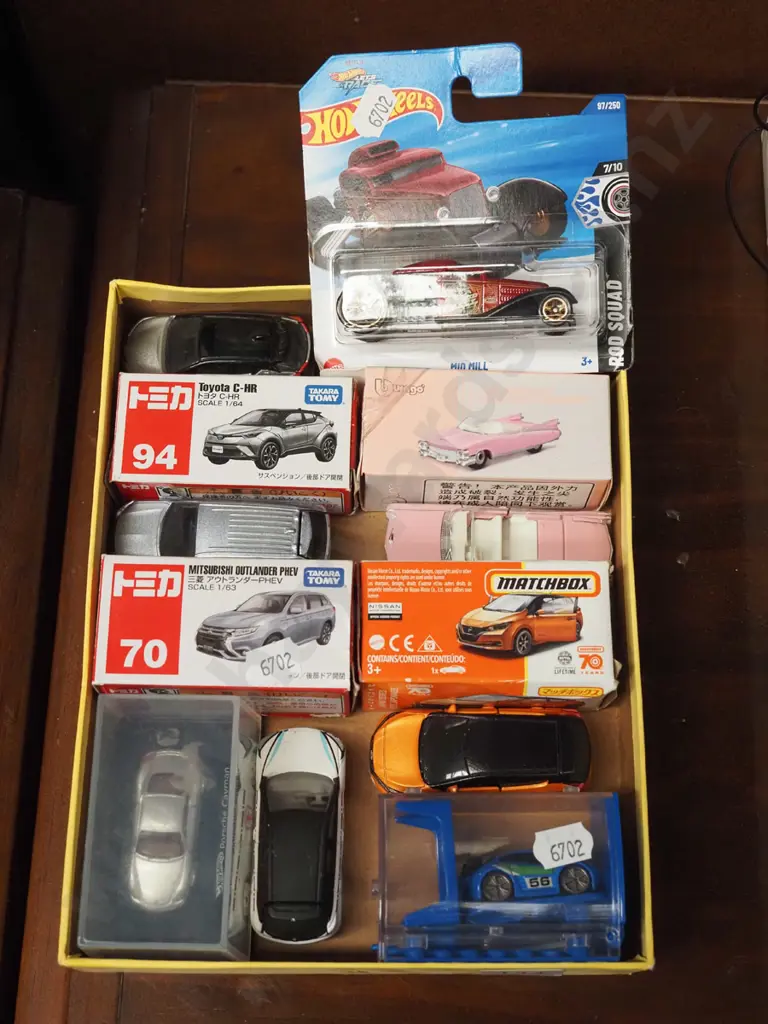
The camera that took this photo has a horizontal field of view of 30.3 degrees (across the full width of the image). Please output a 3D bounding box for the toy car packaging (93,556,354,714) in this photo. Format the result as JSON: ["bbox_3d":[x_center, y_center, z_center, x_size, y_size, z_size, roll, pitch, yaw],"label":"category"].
[{"bbox_3d":[-0.050,0.040,0.459,0.079,0.033,0.042,2,68,-2],"label":"toy car packaging"}]

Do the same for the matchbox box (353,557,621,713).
[{"bbox_3d":[0.032,0.041,0.461,0.078,0.037,0.039,0,70,0],"label":"matchbox box"}]

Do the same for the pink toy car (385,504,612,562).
[{"bbox_3d":[0.039,0.012,0.480,0.077,0.020,0.028,1,69,-1],"label":"pink toy car"}]

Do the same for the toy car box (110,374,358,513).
[{"bbox_3d":[-0.051,-0.023,0.490,0.079,0.028,0.040,1,72,-1],"label":"toy car box"}]

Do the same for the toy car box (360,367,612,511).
[{"bbox_3d":[0.034,-0.023,0.483,0.081,0.033,0.039,2,69,0],"label":"toy car box"}]

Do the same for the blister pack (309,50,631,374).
[{"bbox_3d":[0.026,-0.096,0.455,0.107,0.034,0.107,-2,99,5],"label":"blister pack"}]

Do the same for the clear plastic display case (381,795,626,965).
[{"bbox_3d":[0.034,0.114,0.435,0.072,0.037,0.048,0,70,0],"label":"clear plastic display case"}]

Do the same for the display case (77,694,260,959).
[{"bbox_3d":[-0.066,0.098,0.438,0.047,0.043,0.077,1,70,0],"label":"display case"}]

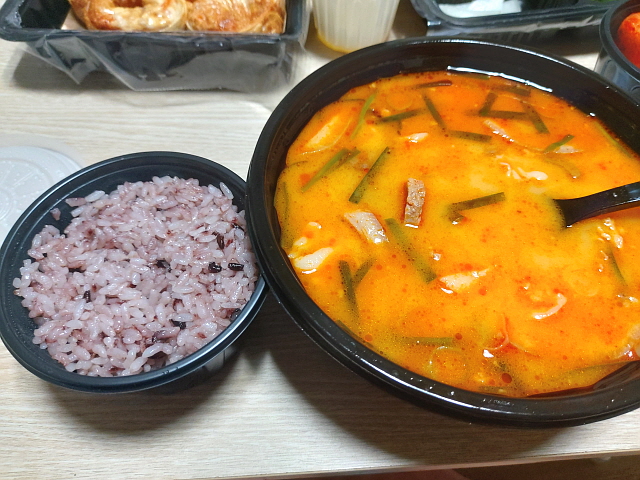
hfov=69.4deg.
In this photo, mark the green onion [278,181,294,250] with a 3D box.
[{"bbox_3d":[-0.018,-0.014,0.247,0.005,0.005,0.045,-5,59,-3],"label":"green onion"}]

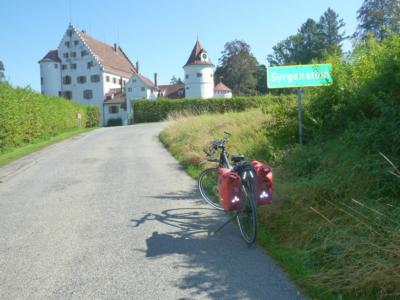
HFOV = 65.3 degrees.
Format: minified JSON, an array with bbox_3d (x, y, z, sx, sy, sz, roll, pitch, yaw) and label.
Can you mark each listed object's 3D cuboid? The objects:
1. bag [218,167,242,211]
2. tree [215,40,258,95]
[{"bbox_3d":[0.316,0.408,3.320,0.180,0.385,0.310,-6,7,-6],"label":"bag"},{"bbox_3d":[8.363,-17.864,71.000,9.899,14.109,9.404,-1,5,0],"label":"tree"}]

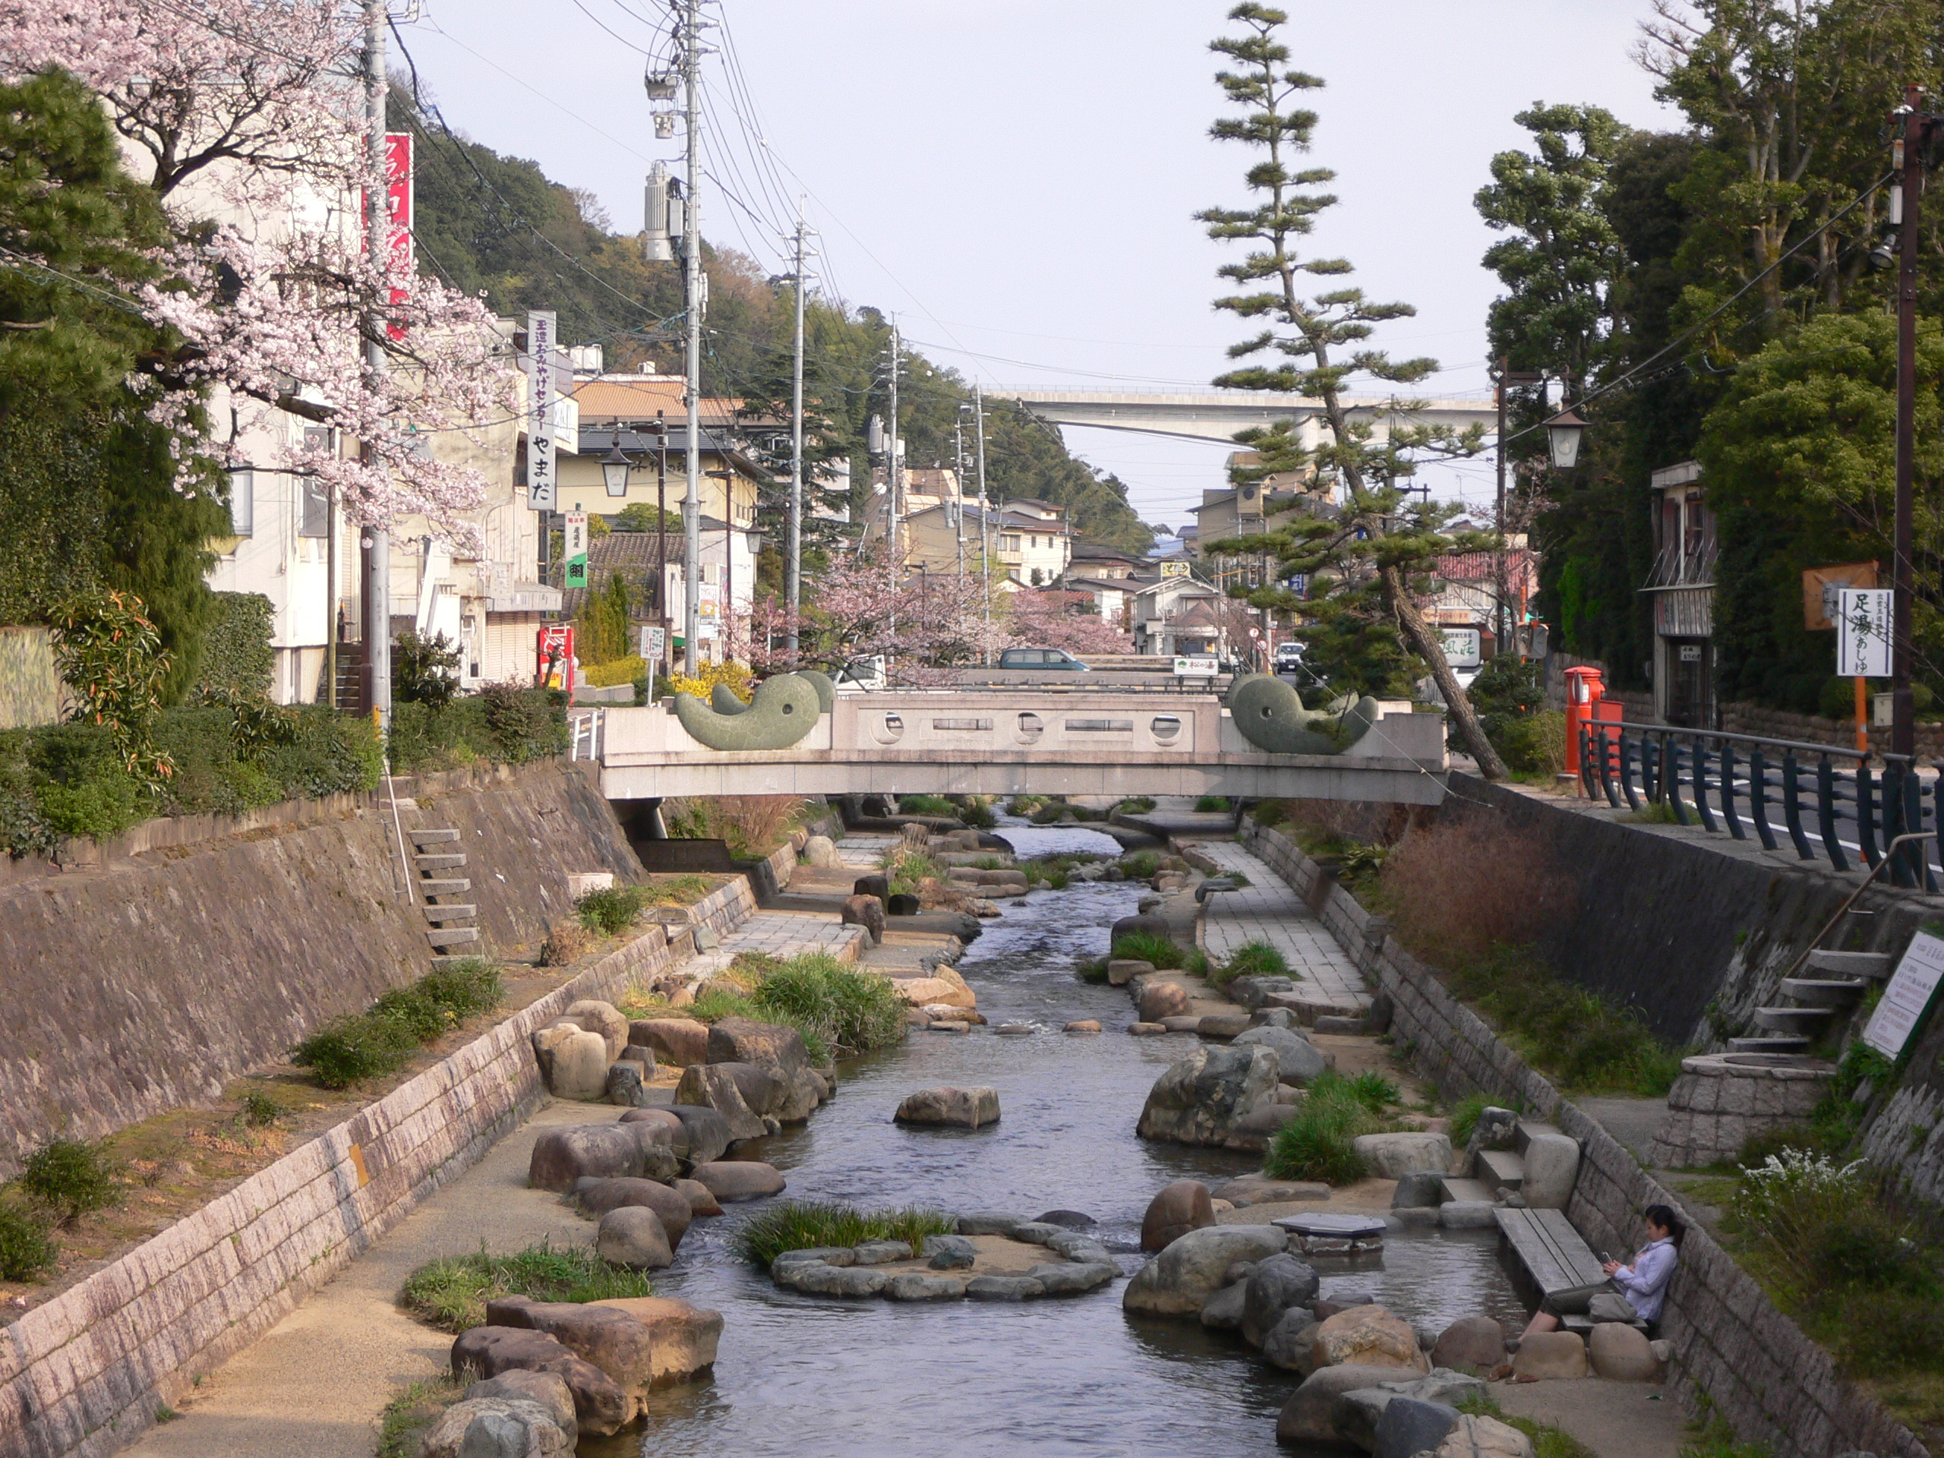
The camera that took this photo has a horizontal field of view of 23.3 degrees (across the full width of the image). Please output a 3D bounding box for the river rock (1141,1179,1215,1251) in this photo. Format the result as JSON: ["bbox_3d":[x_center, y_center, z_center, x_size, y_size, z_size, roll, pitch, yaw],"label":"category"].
[{"bbox_3d":[1.642,3.869,37.500,0.600,0.570,0.580,0,1,1],"label":"river rock"}]

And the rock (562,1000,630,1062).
[{"bbox_3d":[-4.143,3.357,52.000,0.740,0.700,0.680,0,1,0],"label":"rock"}]

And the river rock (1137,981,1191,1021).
[{"bbox_3d":[2.354,3.340,57.800,0.670,0.470,0.600,0,1,1],"label":"river rock"}]

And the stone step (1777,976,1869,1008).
[{"bbox_3d":[5.725,1.766,31.700,0.540,0.130,0.380,0,1,9],"label":"stone step"}]

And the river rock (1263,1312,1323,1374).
[{"bbox_3d":[2.082,3.990,30.642,0.397,0.407,0.428,0,1,2],"label":"river rock"}]

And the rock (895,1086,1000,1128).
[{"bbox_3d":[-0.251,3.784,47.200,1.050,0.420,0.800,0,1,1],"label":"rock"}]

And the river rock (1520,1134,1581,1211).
[{"bbox_3d":[4.606,3.556,37.500,0.460,0.660,0.440,0,1,0],"label":"river rock"}]

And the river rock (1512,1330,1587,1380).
[{"bbox_3d":[3.389,3.670,27.700,0.430,0.280,0.350,0,1,0],"label":"river rock"}]

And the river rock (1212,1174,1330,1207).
[{"bbox_3d":[2.347,3.621,37.000,0.900,0.200,0.550,0,1,0],"label":"river rock"}]

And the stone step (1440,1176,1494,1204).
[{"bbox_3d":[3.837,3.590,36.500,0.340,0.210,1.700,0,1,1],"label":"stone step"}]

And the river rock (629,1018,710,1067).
[{"bbox_3d":[-3.194,3.323,49.984,0.865,0.468,0.631,0,1,2],"label":"river rock"}]

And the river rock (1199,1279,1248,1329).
[{"bbox_3d":[1.757,3.980,32.576,0.387,0.346,0.407,0,1,2],"label":"river rock"}]

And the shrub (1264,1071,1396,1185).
[{"bbox_3d":[3.109,3.478,41.000,1.100,0.800,1.150,0,1,0],"label":"shrub"}]

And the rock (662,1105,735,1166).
[{"bbox_3d":[-2.524,3.734,43.200,0.720,0.560,0.680,0,1,1],"label":"rock"}]

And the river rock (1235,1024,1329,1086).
[{"bbox_3d":[3.237,3.419,49.400,0.990,0.620,0.850,0,1,0],"label":"river rock"}]

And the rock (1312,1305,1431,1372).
[{"bbox_3d":[2.375,3.628,28.000,0.690,0.420,0.550,0,1,0],"label":"rock"}]

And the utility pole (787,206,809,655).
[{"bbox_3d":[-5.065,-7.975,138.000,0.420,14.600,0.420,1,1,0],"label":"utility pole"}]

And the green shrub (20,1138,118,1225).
[{"bbox_3d":[-5.551,2.782,29.000,0.610,0.530,0.580,0,1,1],"label":"green shrub"}]

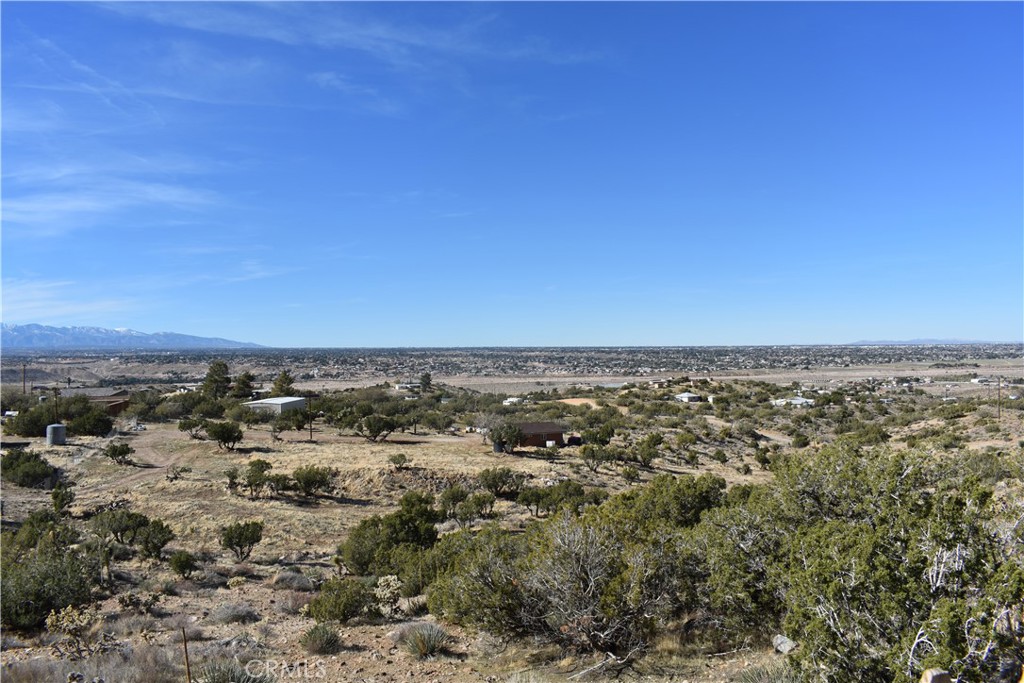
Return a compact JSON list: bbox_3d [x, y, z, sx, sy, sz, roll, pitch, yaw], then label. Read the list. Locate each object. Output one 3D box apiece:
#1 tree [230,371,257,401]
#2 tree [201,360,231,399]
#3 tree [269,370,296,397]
[{"bbox_3d":[-76.830,12.750,220.000,6.940,8.310,6.940,0,0,0],"label":"tree"},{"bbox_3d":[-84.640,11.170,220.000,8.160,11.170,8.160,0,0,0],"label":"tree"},{"bbox_3d":[-66.040,12.500,222.000,7.140,8.240,7.140,0,0,0],"label":"tree"}]

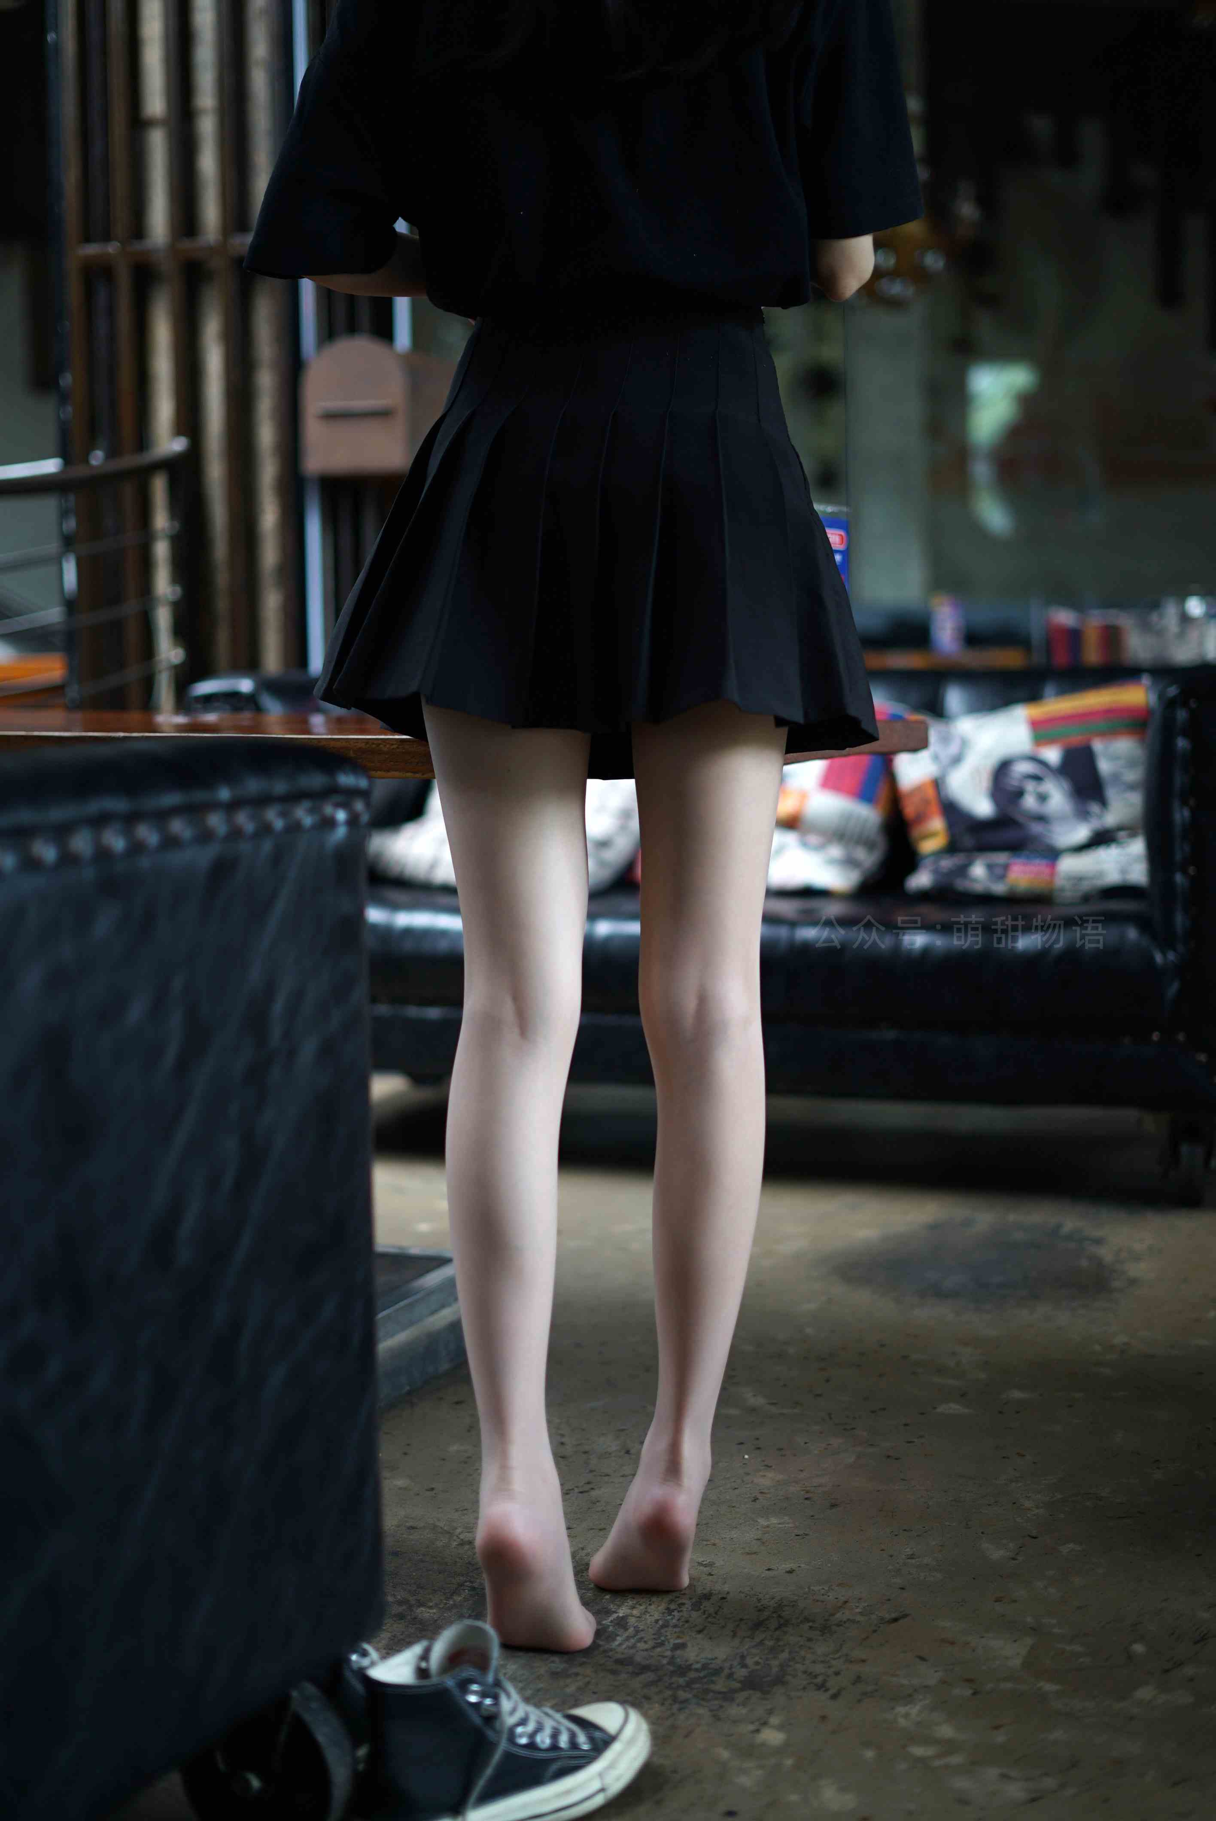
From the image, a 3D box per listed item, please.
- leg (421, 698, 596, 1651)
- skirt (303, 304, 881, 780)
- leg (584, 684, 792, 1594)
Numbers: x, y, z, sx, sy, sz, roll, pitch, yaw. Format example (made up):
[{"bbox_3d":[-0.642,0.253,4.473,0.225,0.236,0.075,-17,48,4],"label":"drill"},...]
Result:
[{"bbox_3d":[-0.082,0.212,2.115,0.150,0.830,0.250,0,7,6],"label":"leg"},{"bbox_3d":[-0.011,-0.298,2.120,0.470,0.400,0.360,0,7,0],"label":"skirt"},{"bbox_3d":[0.069,0.200,2.190,0.165,0.820,0.250,-1,7,-6],"label":"leg"}]

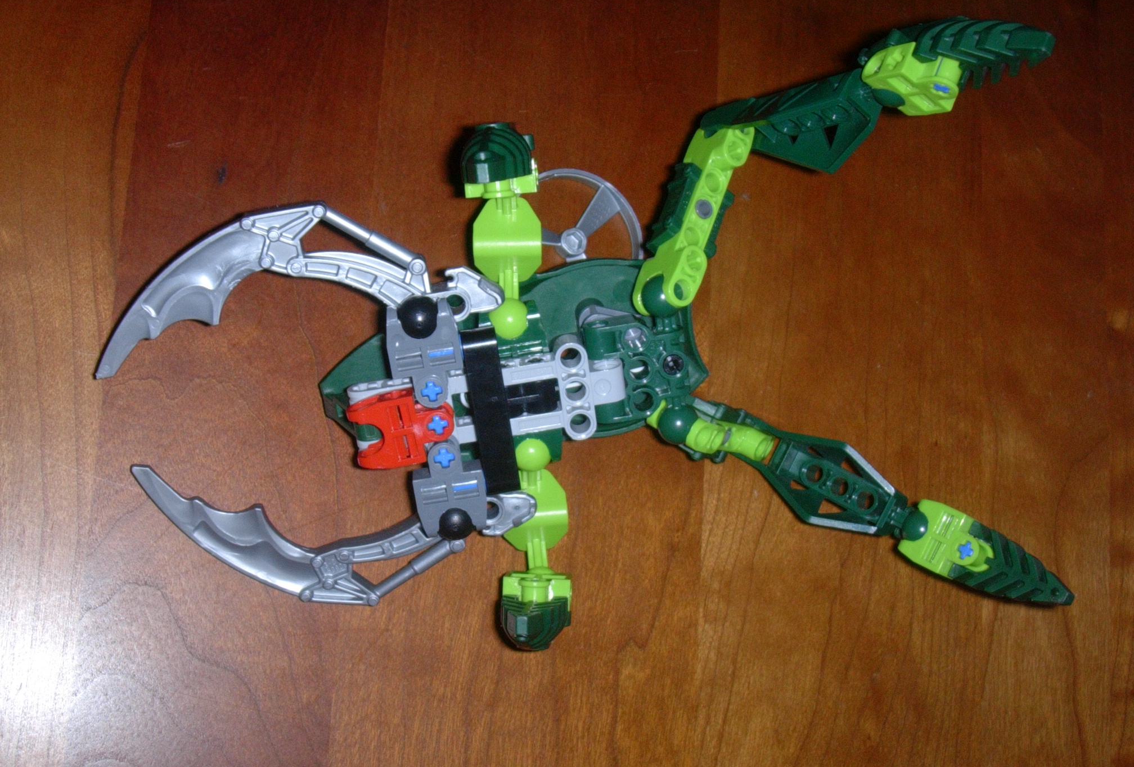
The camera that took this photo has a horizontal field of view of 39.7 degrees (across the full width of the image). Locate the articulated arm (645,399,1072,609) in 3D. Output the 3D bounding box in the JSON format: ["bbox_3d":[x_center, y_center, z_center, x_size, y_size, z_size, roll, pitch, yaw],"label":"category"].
[{"bbox_3d":[0.076,0.032,0.414,0.121,0.038,0.027,25,79,3],"label":"articulated arm"}]

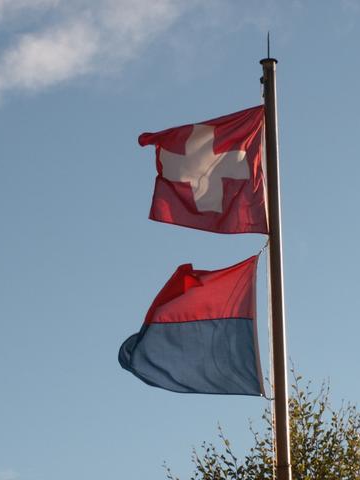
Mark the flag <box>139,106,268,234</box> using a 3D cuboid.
[{"bbox_3d":[0.186,-0.549,15.350,1.010,1.070,0.250,2,-18,-10],"label":"flag"}]

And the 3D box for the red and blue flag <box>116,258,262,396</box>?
[{"bbox_3d":[0.089,0.667,14.980,1.100,1.080,0.300,0,-18,-5],"label":"red and blue flag"}]

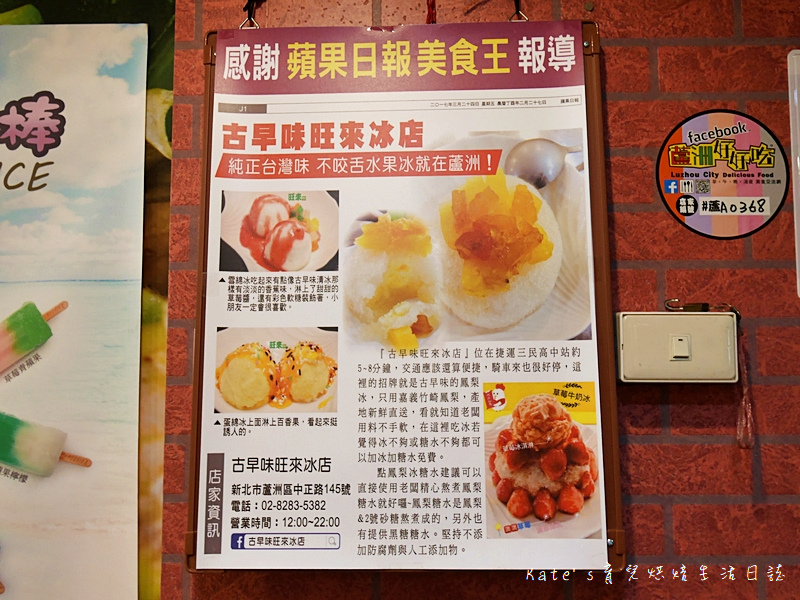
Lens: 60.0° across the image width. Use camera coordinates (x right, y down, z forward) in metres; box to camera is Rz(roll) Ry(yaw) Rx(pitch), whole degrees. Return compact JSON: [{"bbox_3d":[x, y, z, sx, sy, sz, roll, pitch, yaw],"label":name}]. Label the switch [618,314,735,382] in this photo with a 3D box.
[{"bbox_3d":[0.294,0.051,0.748,0.123,0.074,0.037,0,-5,1],"label":"switch"}]

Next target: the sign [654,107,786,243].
[{"bbox_3d":[0.364,-0.142,0.780,0.150,0.150,0.004,0,-5,1],"label":"sign"}]

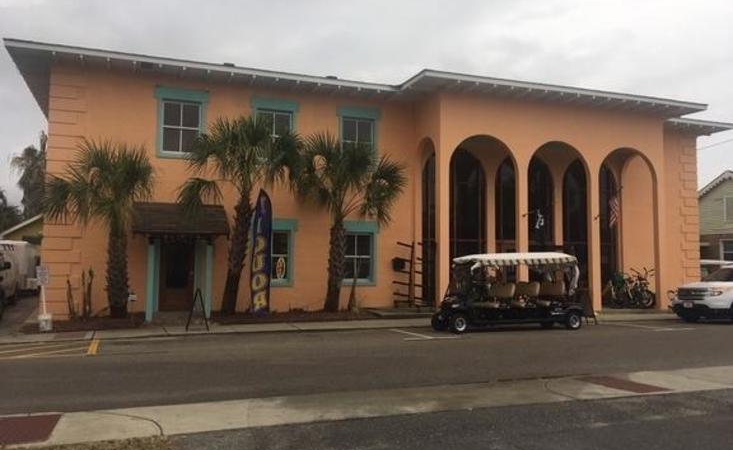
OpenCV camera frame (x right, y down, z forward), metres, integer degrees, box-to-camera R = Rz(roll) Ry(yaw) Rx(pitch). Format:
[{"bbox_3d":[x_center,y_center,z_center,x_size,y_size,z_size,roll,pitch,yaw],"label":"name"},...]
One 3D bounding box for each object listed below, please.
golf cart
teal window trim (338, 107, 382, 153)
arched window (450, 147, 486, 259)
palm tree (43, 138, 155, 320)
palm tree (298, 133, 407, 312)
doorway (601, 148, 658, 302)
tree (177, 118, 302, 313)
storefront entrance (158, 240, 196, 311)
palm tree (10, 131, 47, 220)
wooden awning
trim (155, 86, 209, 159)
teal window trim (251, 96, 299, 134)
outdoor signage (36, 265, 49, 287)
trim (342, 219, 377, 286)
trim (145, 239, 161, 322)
[{"bbox_3d":[3.329,1.598,14.942,3.900,1.880,1.220,2,-4,-21],"label":"golf cart"},{"bbox_3d":[-0.212,-2.642,19.190,1.460,1.970,0.130,2,-4,-21],"label":"teal window trim"},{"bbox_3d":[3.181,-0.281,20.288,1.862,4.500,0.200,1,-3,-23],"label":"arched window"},{"bbox_3d":[-6.988,0.177,16.070,2.900,4.700,2.700,2,-3,-21],"label":"palm tree"},{"bbox_3d":[-0.359,-0.123,17.826,3.230,5.100,2.900,2,-4,-21],"label":"palm tree"},{"bbox_3d":[8.858,0.105,20.875,2.530,5.400,0.280,2,-4,-21],"label":"doorway"},{"bbox_3d":[-3.405,-0.311,16.571,3.220,5.320,2.900,2,-4,-21],"label":"tree"},{"bbox_3d":[-5.528,1.476,17.919,0.970,2.070,0.200,2,-3,-21],"label":"storefront entrance"},{"bbox_3d":[-24.535,-1.393,45.074,3.600,10.745,3.600,2,-3,-21],"label":"palm tree"},{"bbox_3d":[-5.235,-0.174,17.364,2.600,1.050,1.300,2,-3,-21],"label":"wooden awning"},{"bbox_3d":[-5.435,-2.992,18.073,1.550,2.070,0.150,2,-3,-21],"label":"trim"},{"bbox_3d":[-2.808,-2.891,19.095,1.500,2.070,0.150,2,-3,-21],"label":"teal window trim"},{"bbox_3d":[-7.267,1.133,13.776,0.280,0.470,0.030,2,-4,-21],"label":"outdoor signage"},{"bbox_3d":[-0.256,0.890,18.950,1.420,2.000,0.130,2,-4,-21],"label":"trim"},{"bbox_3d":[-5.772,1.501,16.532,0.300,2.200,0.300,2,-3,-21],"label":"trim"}]

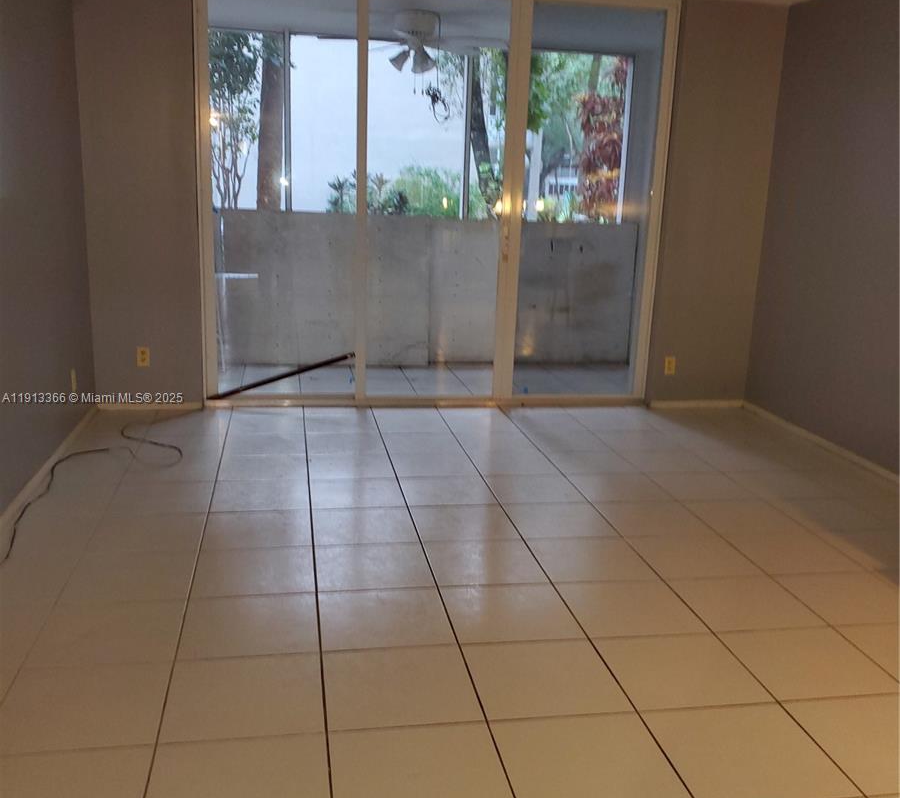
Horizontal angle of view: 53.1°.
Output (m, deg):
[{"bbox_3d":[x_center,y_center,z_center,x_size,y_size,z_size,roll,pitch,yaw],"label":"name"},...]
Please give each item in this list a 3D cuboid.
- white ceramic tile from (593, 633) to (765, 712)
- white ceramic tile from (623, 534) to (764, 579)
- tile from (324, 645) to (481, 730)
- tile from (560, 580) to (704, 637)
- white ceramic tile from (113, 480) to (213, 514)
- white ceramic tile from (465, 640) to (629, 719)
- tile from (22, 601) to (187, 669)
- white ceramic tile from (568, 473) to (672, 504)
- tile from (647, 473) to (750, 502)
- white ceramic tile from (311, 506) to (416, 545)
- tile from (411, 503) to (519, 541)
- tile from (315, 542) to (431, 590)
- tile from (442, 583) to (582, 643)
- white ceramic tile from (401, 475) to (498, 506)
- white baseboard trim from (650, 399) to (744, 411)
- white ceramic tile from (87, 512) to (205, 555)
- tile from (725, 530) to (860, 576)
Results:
[{"bbox_3d":[0.664,0.787,2.621,0.400,0.010,0.394,0,14,-10],"label":"white ceramic tile"},{"bbox_3d":[0.928,0.602,3.450,0.400,0.010,0.394,0,14,-10],"label":"white ceramic tile"},{"bbox_3d":[-0.139,0.788,2.470,0.395,0.010,0.382,0,14,-10],"label":"tile"},{"bbox_3d":[0.593,0.694,2.992,0.395,0.010,0.382,0,14,-10],"label":"tile"},{"bbox_3d":[-1.212,0.420,3.813,0.402,0.010,0.394,0,14,-10],"label":"white ceramic tile"},{"bbox_3d":[0.261,0.787,2.543,0.395,0.010,0.382,0,14,-10],"label":"white ceramic tile"},{"bbox_3d":[-1.008,0.697,2.692,0.402,0.010,0.394,0,14,-10],"label":"tile"},{"bbox_3d":[0.788,0.415,4.193,0.395,0.010,0.382,0,14,-10],"label":"white ceramic tile"},{"bbox_3d":[1.203,0.417,4.294,0.400,0.010,0.390,0,14,-10],"label":"tile"},{"bbox_3d":[-0.345,0.513,3.612,0.400,0.010,0.394,0,14,-10],"label":"white ceramic tile"},{"bbox_3d":[0.056,0.510,3.671,0.395,0.010,0.382,0,14,-10],"label":"tile"},{"bbox_3d":[-0.277,0.605,3.233,0.400,0.010,0.394,0,14,-10],"label":"tile"},{"bbox_3d":[0.194,0.696,2.927,0.400,0.010,0.394,0,14,-10],"label":"tile"},{"bbox_3d":[-0.012,0.419,4.063,0.400,0.010,0.394,0,14,-10],"label":"white ceramic tile"},{"bbox_3d":[1.599,0.038,5.815,0.641,0.050,0.013,0,14,-10],"label":"white baseboard trim"},{"bbox_3d":[-1.144,0.512,3.439,0.402,0.010,0.394,0,14,-10],"label":"white ceramic tile"},{"bbox_3d":[1.327,0.598,3.503,0.402,0.010,0.394,0,14,-10],"label":"tile"}]

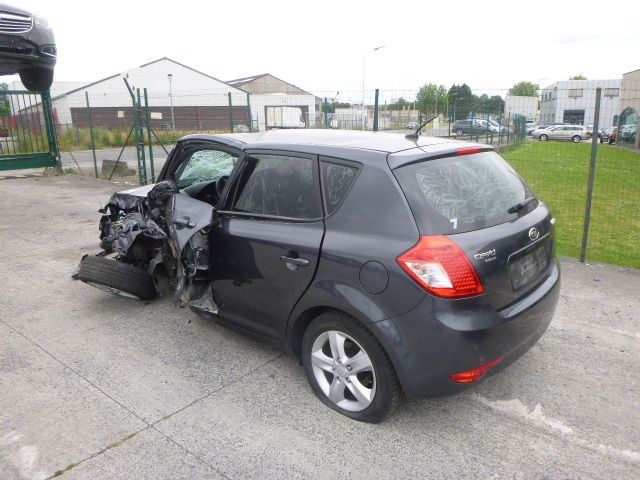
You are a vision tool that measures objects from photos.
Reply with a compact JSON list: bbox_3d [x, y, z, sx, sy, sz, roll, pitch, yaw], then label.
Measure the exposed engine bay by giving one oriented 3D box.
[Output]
[{"bbox_3d":[-1.251,-0.064,4.443,1.300,0.900,1.450,13,19,41],"label":"exposed engine bay"}]

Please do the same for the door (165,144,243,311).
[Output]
[{"bbox_3d":[-0.882,-0.054,3.240,0.800,1.140,0.320,11,18,40],"label":"door"}]

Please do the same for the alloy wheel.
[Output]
[{"bbox_3d":[0.165,0.680,2.487,0.440,0.440,0.170,13,19,41],"label":"alloy wheel"}]

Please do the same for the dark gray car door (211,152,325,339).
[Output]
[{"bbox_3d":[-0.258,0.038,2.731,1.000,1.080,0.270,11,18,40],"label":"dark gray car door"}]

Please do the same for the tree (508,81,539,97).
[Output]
[{"bbox_3d":[35.223,-23.107,80.000,5.800,8.400,5.800,0,14,0],"label":"tree"}]

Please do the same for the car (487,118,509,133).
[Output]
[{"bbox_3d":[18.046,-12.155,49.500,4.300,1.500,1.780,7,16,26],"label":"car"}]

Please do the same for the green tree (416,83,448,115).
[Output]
[{"bbox_3d":[23.610,-27.079,97.000,6.800,9.500,6.800,-1,14,0],"label":"green tree"}]

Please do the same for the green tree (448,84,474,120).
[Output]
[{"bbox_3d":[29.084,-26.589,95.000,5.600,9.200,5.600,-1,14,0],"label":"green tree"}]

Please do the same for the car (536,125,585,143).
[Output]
[{"bbox_3d":[19.400,-8.800,38.000,4.650,1.500,1.800,0,14,2],"label":"car"}]

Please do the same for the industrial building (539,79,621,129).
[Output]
[{"bbox_3d":[35.312,-17.889,63.388,7.200,7.000,14.000,3,14,18],"label":"industrial building"}]

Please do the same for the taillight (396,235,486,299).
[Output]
[{"bbox_3d":[0.542,0.124,2.060,0.300,0.310,0.310,-12,18,-39],"label":"taillight"}]

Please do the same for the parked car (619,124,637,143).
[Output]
[{"bbox_3d":[26.698,-9.330,40.000,1.800,1.520,4.300,7,16,29],"label":"parked car"}]

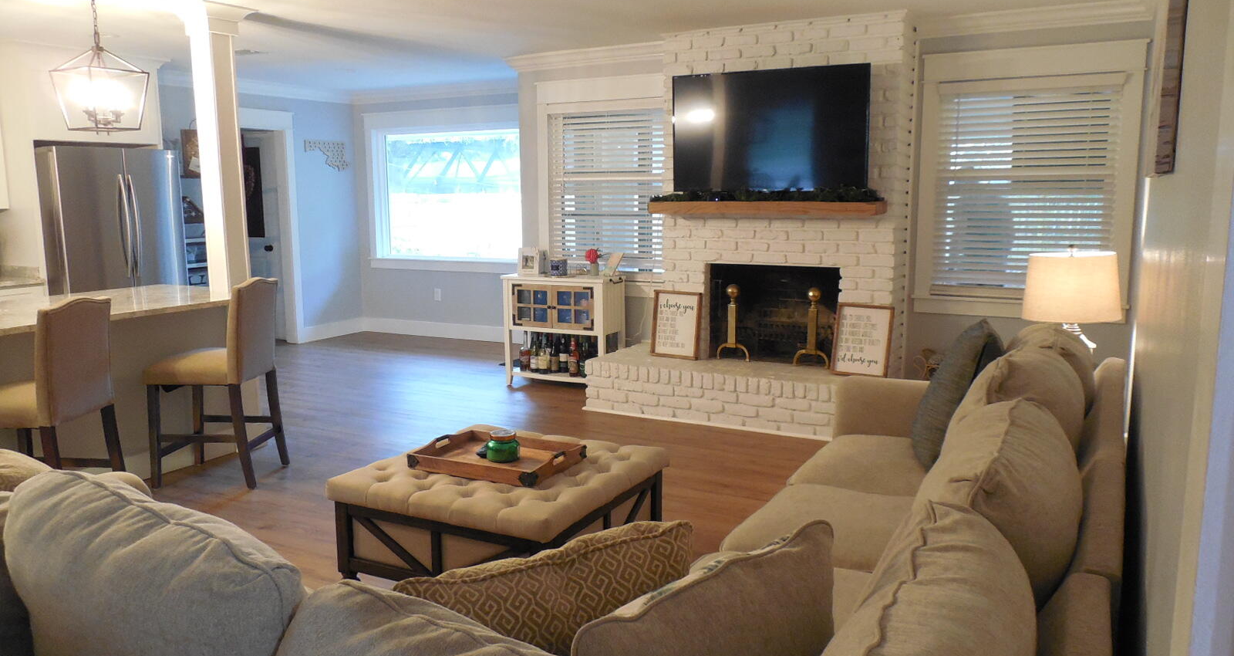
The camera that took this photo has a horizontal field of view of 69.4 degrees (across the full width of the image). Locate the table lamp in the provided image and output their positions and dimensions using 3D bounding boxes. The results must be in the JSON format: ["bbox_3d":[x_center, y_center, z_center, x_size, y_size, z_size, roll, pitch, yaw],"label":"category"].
[{"bbox_3d":[1.996,-0.041,3.935,0.380,0.640,0.380,4,10,28],"label":"table lamp"}]

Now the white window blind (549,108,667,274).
[{"bbox_3d":[-0.074,-0.997,6.526,0.980,1.200,0.100,4,10,29],"label":"white window blind"}]

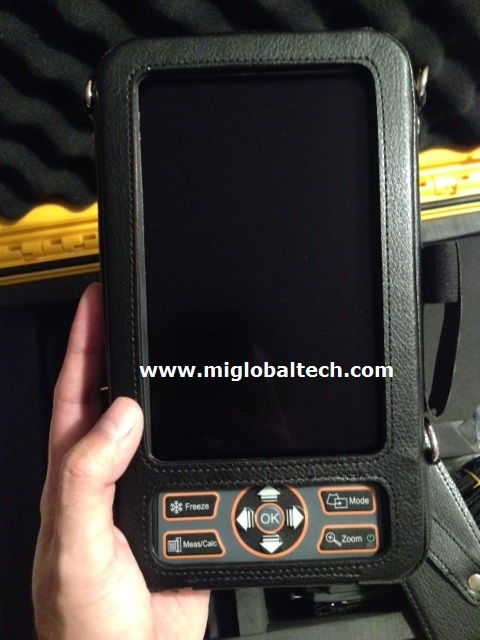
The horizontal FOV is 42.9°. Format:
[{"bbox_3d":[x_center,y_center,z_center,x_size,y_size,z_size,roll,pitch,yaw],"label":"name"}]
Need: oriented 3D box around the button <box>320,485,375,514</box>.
[{"bbox_3d":[0.044,0.075,0.252,0.024,0.004,0.012,-2,90,0],"label":"button"}]

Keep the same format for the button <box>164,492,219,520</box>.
[{"bbox_3d":[-0.020,0.077,0.252,0.023,0.004,0.011,-2,90,0],"label":"button"}]

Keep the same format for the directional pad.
[{"bbox_3d":[0.012,0.083,0.252,0.032,0.004,0.032,-2,90,0],"label":"directional pad"}]

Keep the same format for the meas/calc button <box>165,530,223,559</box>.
[{"bbox_3d":[-0.019,0.093,0.252,0.025,0.004,0.011,-2,90,0],"label":"meas/calc button"}]

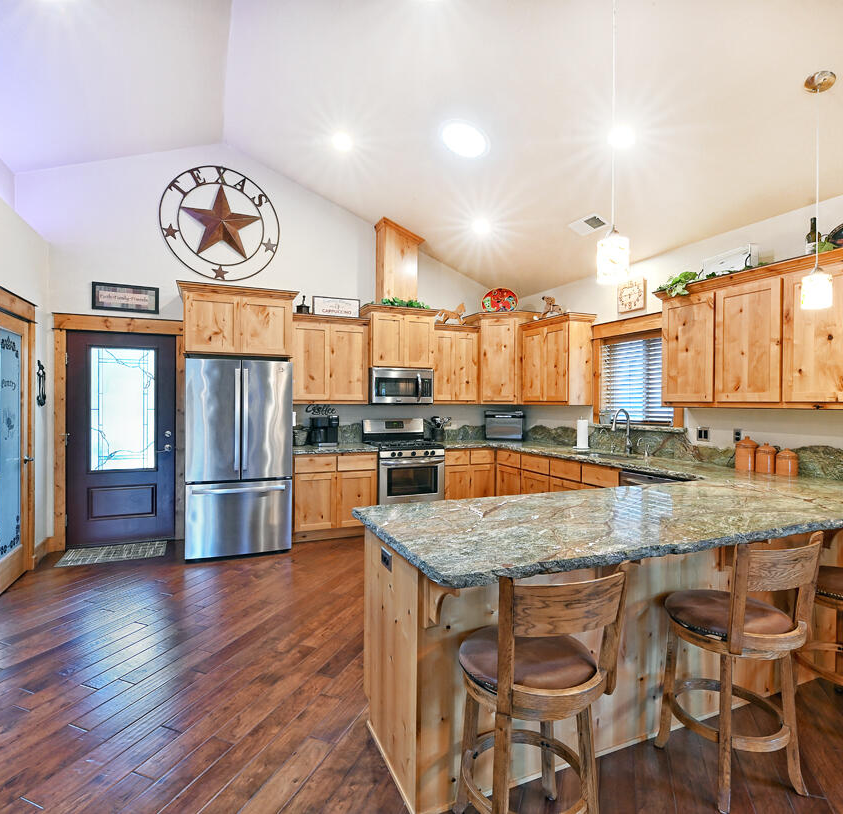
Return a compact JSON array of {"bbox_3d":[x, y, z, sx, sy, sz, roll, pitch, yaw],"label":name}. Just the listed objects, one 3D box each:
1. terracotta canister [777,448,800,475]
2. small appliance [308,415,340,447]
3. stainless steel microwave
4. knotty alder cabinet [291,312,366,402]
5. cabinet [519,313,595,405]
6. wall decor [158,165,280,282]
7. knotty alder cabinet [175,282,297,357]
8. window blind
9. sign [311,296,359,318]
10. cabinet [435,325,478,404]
[{"bbox_3d":[2.499,0.378,3.240,0.120,0.185,0.120,0,0,-24],"label":"terracotta canister"},{"bbox_3d":[-1.065,0.266,5.192,0.290,0.335,0.280,0,0,-24],"label":"small appliance"},{"bbox_3d":[-0.274,-0.233,5.547,0.757,0.409,0.430,0,0,-24],"label":"stainless steel microwave"},{"bbox_3d":[-1.040,-0.496,5.261,0.870,0.932,0.380,0,0,-24],"label":"knotty alder cabinet"},{"bbox_3d":[1.480,-0.488,5.273,0.350,0.934,0.877,0,0,-23],"label":"cabinet"},{"bbox_3d":[-2.062,-1.904,4.930,1.160,1.166,0.100,0,0,-24],"label":"wall decor"},{"bbox_3d":[-1.821,-0.800,4.743,1.078,0.645,0.680,0,0,-24],"label":"knotty alder cabinet"},{"bbox_3d":[2.090,-0.257,4.574,0.060,0.840,0.850,0,0,-24],"label":"window blind"},{"bbox_3d":[-0.913,-1.068,5.115,0.525,0.203,0.030,0,0,-24],"label":"sign"},{"bbox_3d":[0.365,-0.491,5.804,0.645,0.926,0.350,0,0,-23],"label":"cabinet"}]

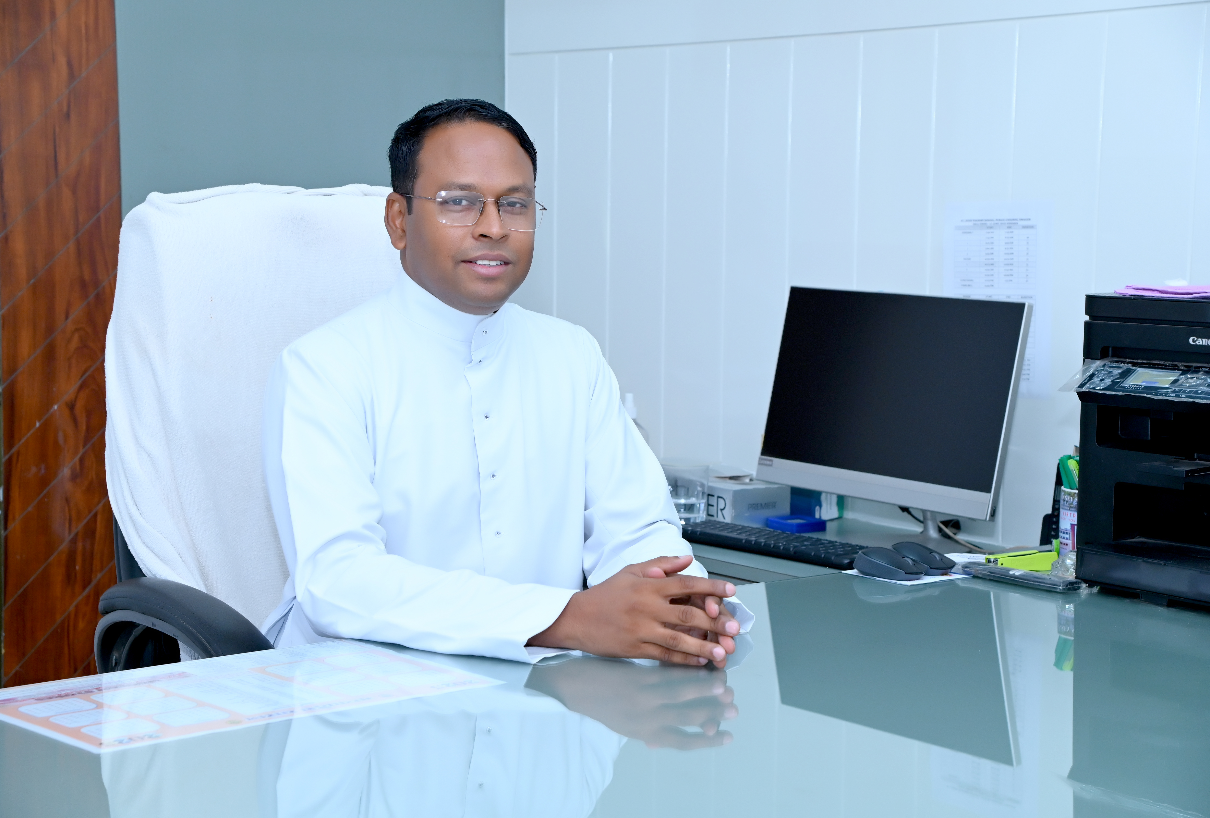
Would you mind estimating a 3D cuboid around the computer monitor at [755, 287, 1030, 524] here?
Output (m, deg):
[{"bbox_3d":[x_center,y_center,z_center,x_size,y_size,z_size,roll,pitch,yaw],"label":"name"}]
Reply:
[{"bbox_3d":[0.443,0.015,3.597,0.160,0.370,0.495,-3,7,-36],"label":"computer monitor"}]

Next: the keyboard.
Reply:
[{"bbox_3d":[0.267,0.200,3.595,0.118,0.021,0.390,-4,7,-41],"label":"keyboard"}]

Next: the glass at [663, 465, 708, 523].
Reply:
[{"bbox_3d":[0.127,0.138,3.854,0.082,0.090,0.082,1,5,0],"label":"glass"}]

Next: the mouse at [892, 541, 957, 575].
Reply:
[{"bbox_3d":[0.402,0.193,3.084,0.096,0.036,0.058,5,7,42],"label":"mouse"}]

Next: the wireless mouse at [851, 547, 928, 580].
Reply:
[{"bbox_3d":[0.360,0.196,3.044,0.058,0.036,0.096,-4,7,-43],"label":"wireless mouse"}]

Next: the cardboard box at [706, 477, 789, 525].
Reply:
[{"bbox_3d":[0.201,0.147,3.938,0.112,0.058,0.210,-2,6,-30],"label":"cardboard box"}]

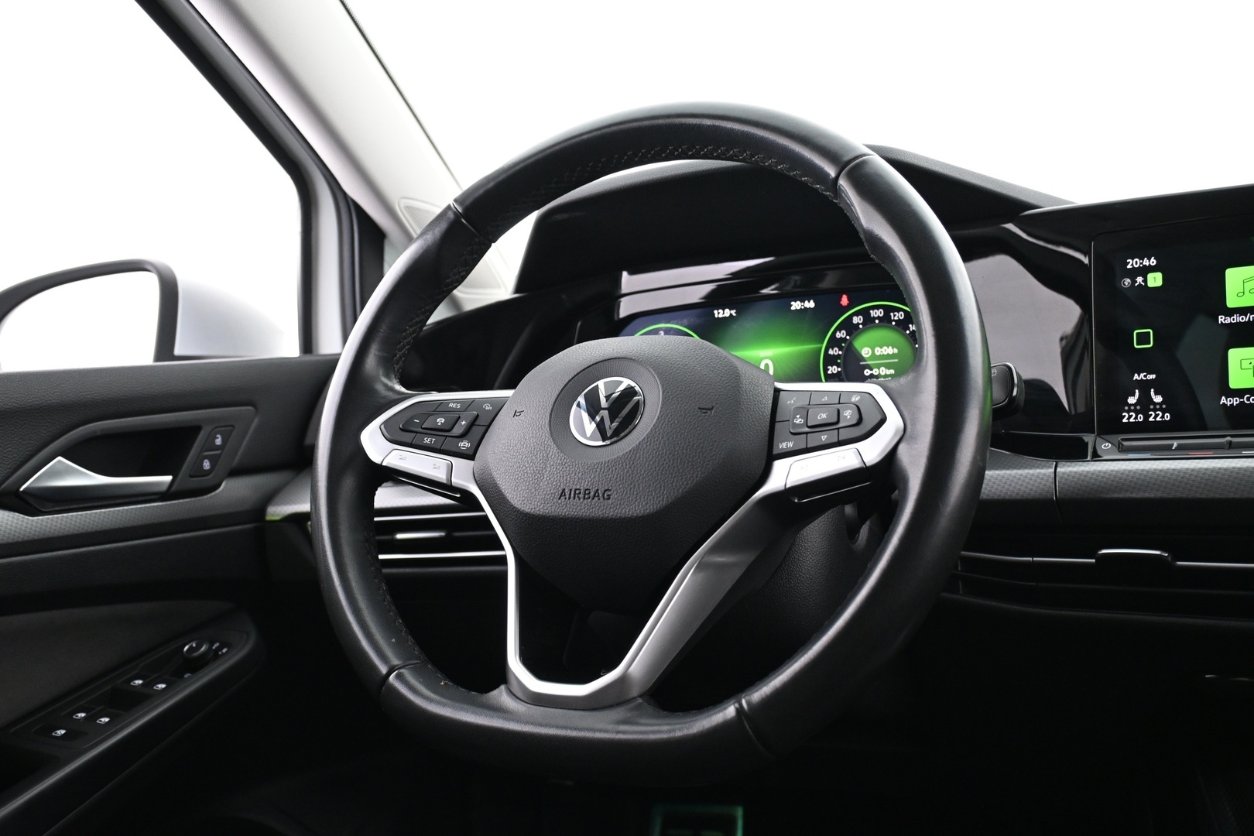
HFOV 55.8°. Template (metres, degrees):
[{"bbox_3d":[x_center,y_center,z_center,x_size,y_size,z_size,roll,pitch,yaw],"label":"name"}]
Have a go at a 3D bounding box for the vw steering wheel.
[{"bbox_3d":[0.006,0.007,0.621,0.370,0.360,0.090,-1,-20,27],"label":"vw steering wheel"}]

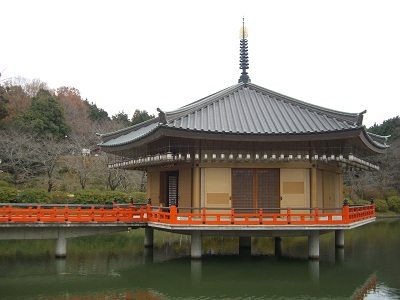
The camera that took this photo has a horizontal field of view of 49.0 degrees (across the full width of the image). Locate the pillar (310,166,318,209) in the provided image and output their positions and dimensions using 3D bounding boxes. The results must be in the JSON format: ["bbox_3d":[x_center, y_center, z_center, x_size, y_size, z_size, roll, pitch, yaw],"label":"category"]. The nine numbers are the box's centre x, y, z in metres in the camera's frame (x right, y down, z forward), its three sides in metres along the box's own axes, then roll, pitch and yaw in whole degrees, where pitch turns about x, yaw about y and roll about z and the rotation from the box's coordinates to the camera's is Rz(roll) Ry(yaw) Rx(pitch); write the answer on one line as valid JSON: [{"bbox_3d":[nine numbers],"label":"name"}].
[{"bbox_3d":[4.783,1.710,18.390,0.290,2.210,0.290,0,-6,0],"label":"pillar"}]

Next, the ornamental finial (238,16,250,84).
[{"bbox_3d":[2.337,-5.338,23.372,0.613,3.780,0.613,0,-6,0],"label":"ornamental finial"}]

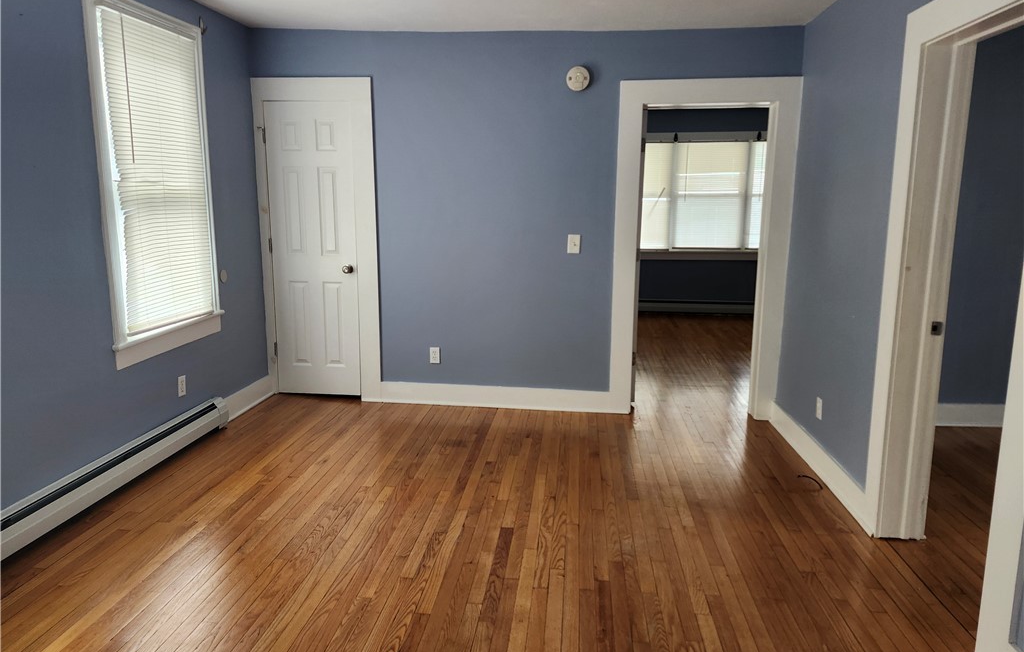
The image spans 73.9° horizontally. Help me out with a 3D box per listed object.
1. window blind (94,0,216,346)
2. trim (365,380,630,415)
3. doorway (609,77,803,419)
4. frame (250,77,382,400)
[{"bbox_3d":[-1.873,-0.786,3.674,0.045,1.550,0.800,2,11,5],"label":"window blind"},{"bbox_3d":[-0.110,0.501,4.795,1.808,0.154,0.025,2,11,5],"label":"trim"},{"bbox_3d":[1.248,-0.474,4.538,1.119,2.207,0.140,2,11,5],"label":"doorway"},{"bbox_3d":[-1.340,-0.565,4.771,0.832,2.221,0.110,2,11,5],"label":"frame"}]

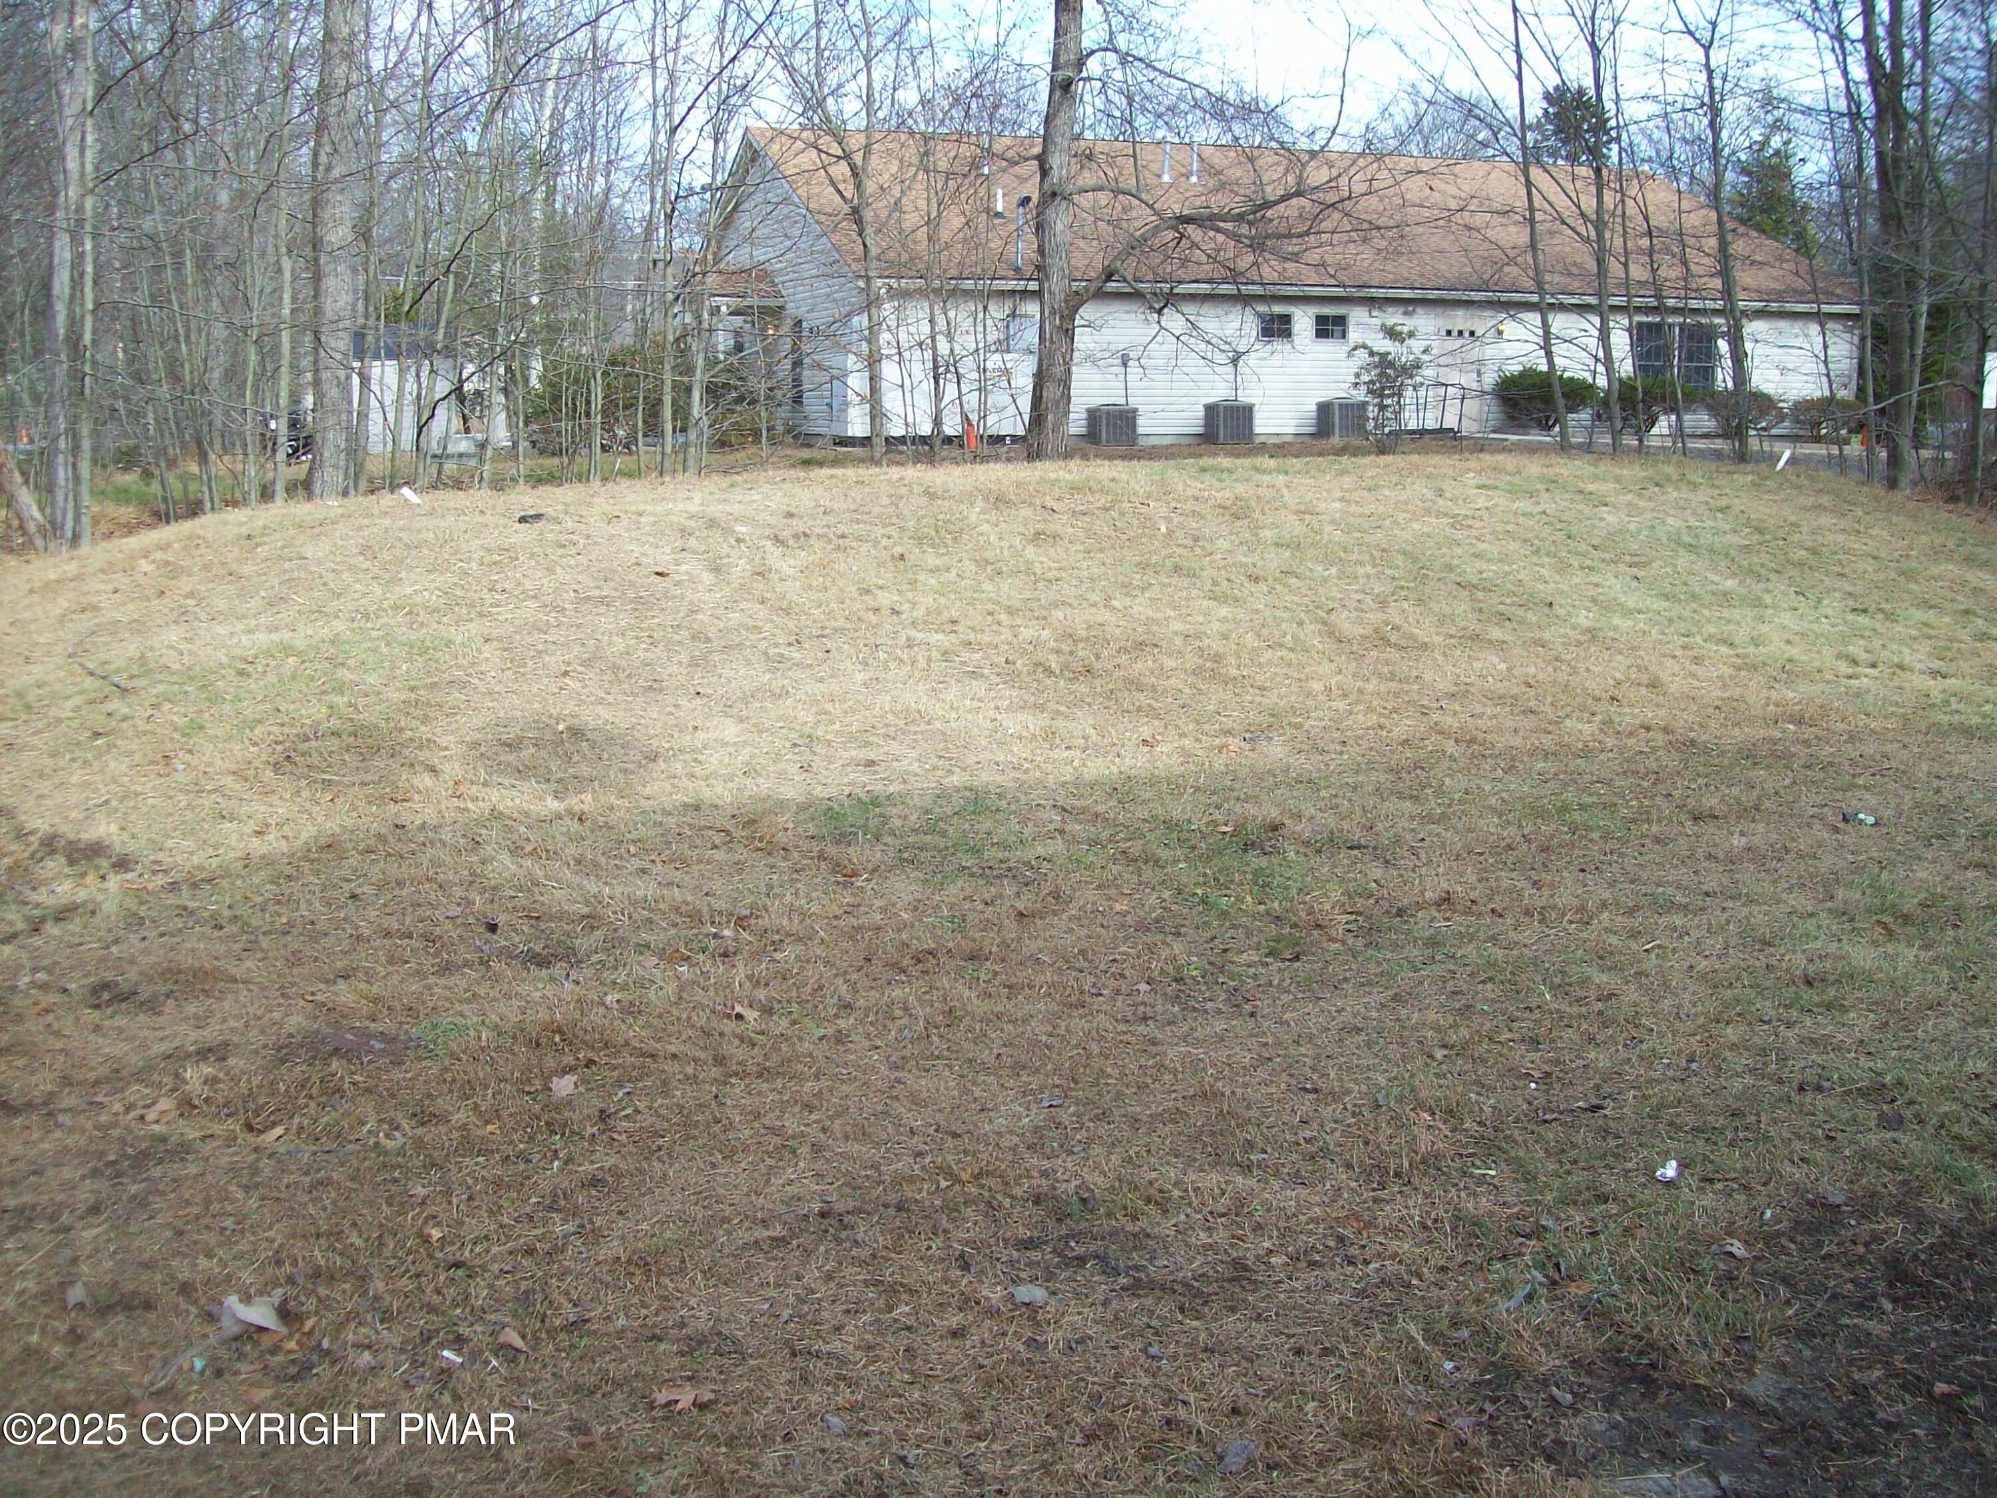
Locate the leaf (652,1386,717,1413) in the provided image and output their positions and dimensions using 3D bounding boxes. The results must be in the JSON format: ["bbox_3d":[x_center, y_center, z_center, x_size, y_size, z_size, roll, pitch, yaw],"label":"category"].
[{"bbox_3d":[-0.470,0.968,3.094,0.100,0.023,0.058,-1,10,-9],"label":"leaf"}]

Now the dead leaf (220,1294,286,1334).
[{"bbox_3d":[-1.195,0.908,3.334,0.100,0.035,0.080,-3,10,-20],"label":"dead leaf"}]

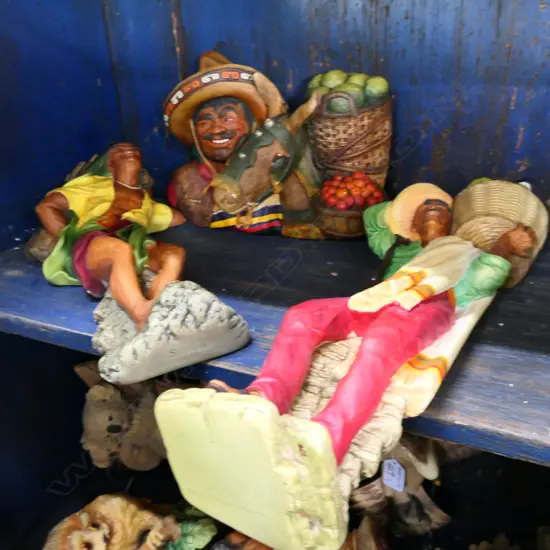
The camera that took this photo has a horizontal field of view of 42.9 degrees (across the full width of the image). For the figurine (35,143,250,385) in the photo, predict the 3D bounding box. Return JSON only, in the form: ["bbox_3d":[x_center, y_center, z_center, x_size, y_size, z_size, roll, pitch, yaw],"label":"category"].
[{"bbox_3d":[-0.141,-0.045,0.694,0.166,0.115,0.352,-10,32,-13],"label":"figurine"}]

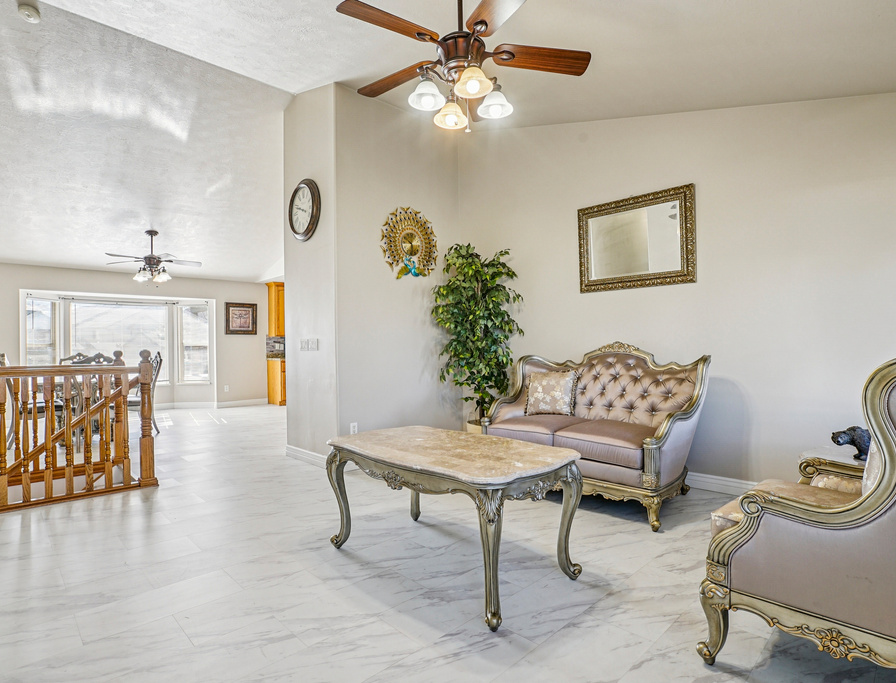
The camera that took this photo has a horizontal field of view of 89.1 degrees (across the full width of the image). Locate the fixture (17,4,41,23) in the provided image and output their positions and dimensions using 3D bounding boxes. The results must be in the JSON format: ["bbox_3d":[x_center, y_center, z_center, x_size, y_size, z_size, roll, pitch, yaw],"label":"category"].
[{"bbox_3d":[-3.133,-2.453,3.406,0.135,0.045,0.135,0,-16,-44],"label":"fixture"}]

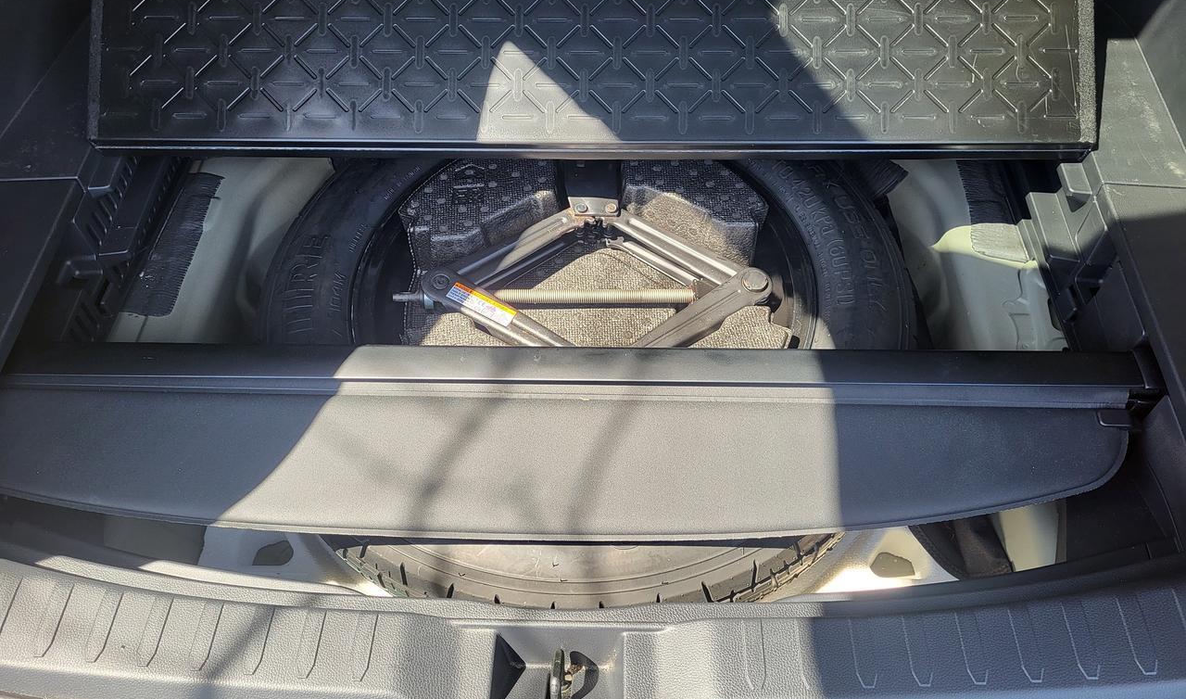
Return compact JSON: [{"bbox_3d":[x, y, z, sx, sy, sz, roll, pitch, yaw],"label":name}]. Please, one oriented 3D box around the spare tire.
[{"bbox_3d":[-0.009,-0.033,0.960,0.690,0.165,0.690,0,55,2],"label":"spare tire"}]

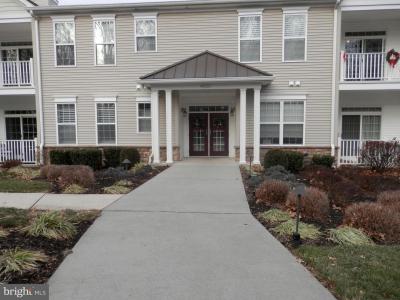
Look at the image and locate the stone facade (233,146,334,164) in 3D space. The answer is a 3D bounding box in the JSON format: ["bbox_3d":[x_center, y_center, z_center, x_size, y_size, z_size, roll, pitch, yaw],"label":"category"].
[{"bbox_3d":[3.403,0.227,11.820,3.871,0.740,0.250,0,4,5],"label":"stone facade"}]

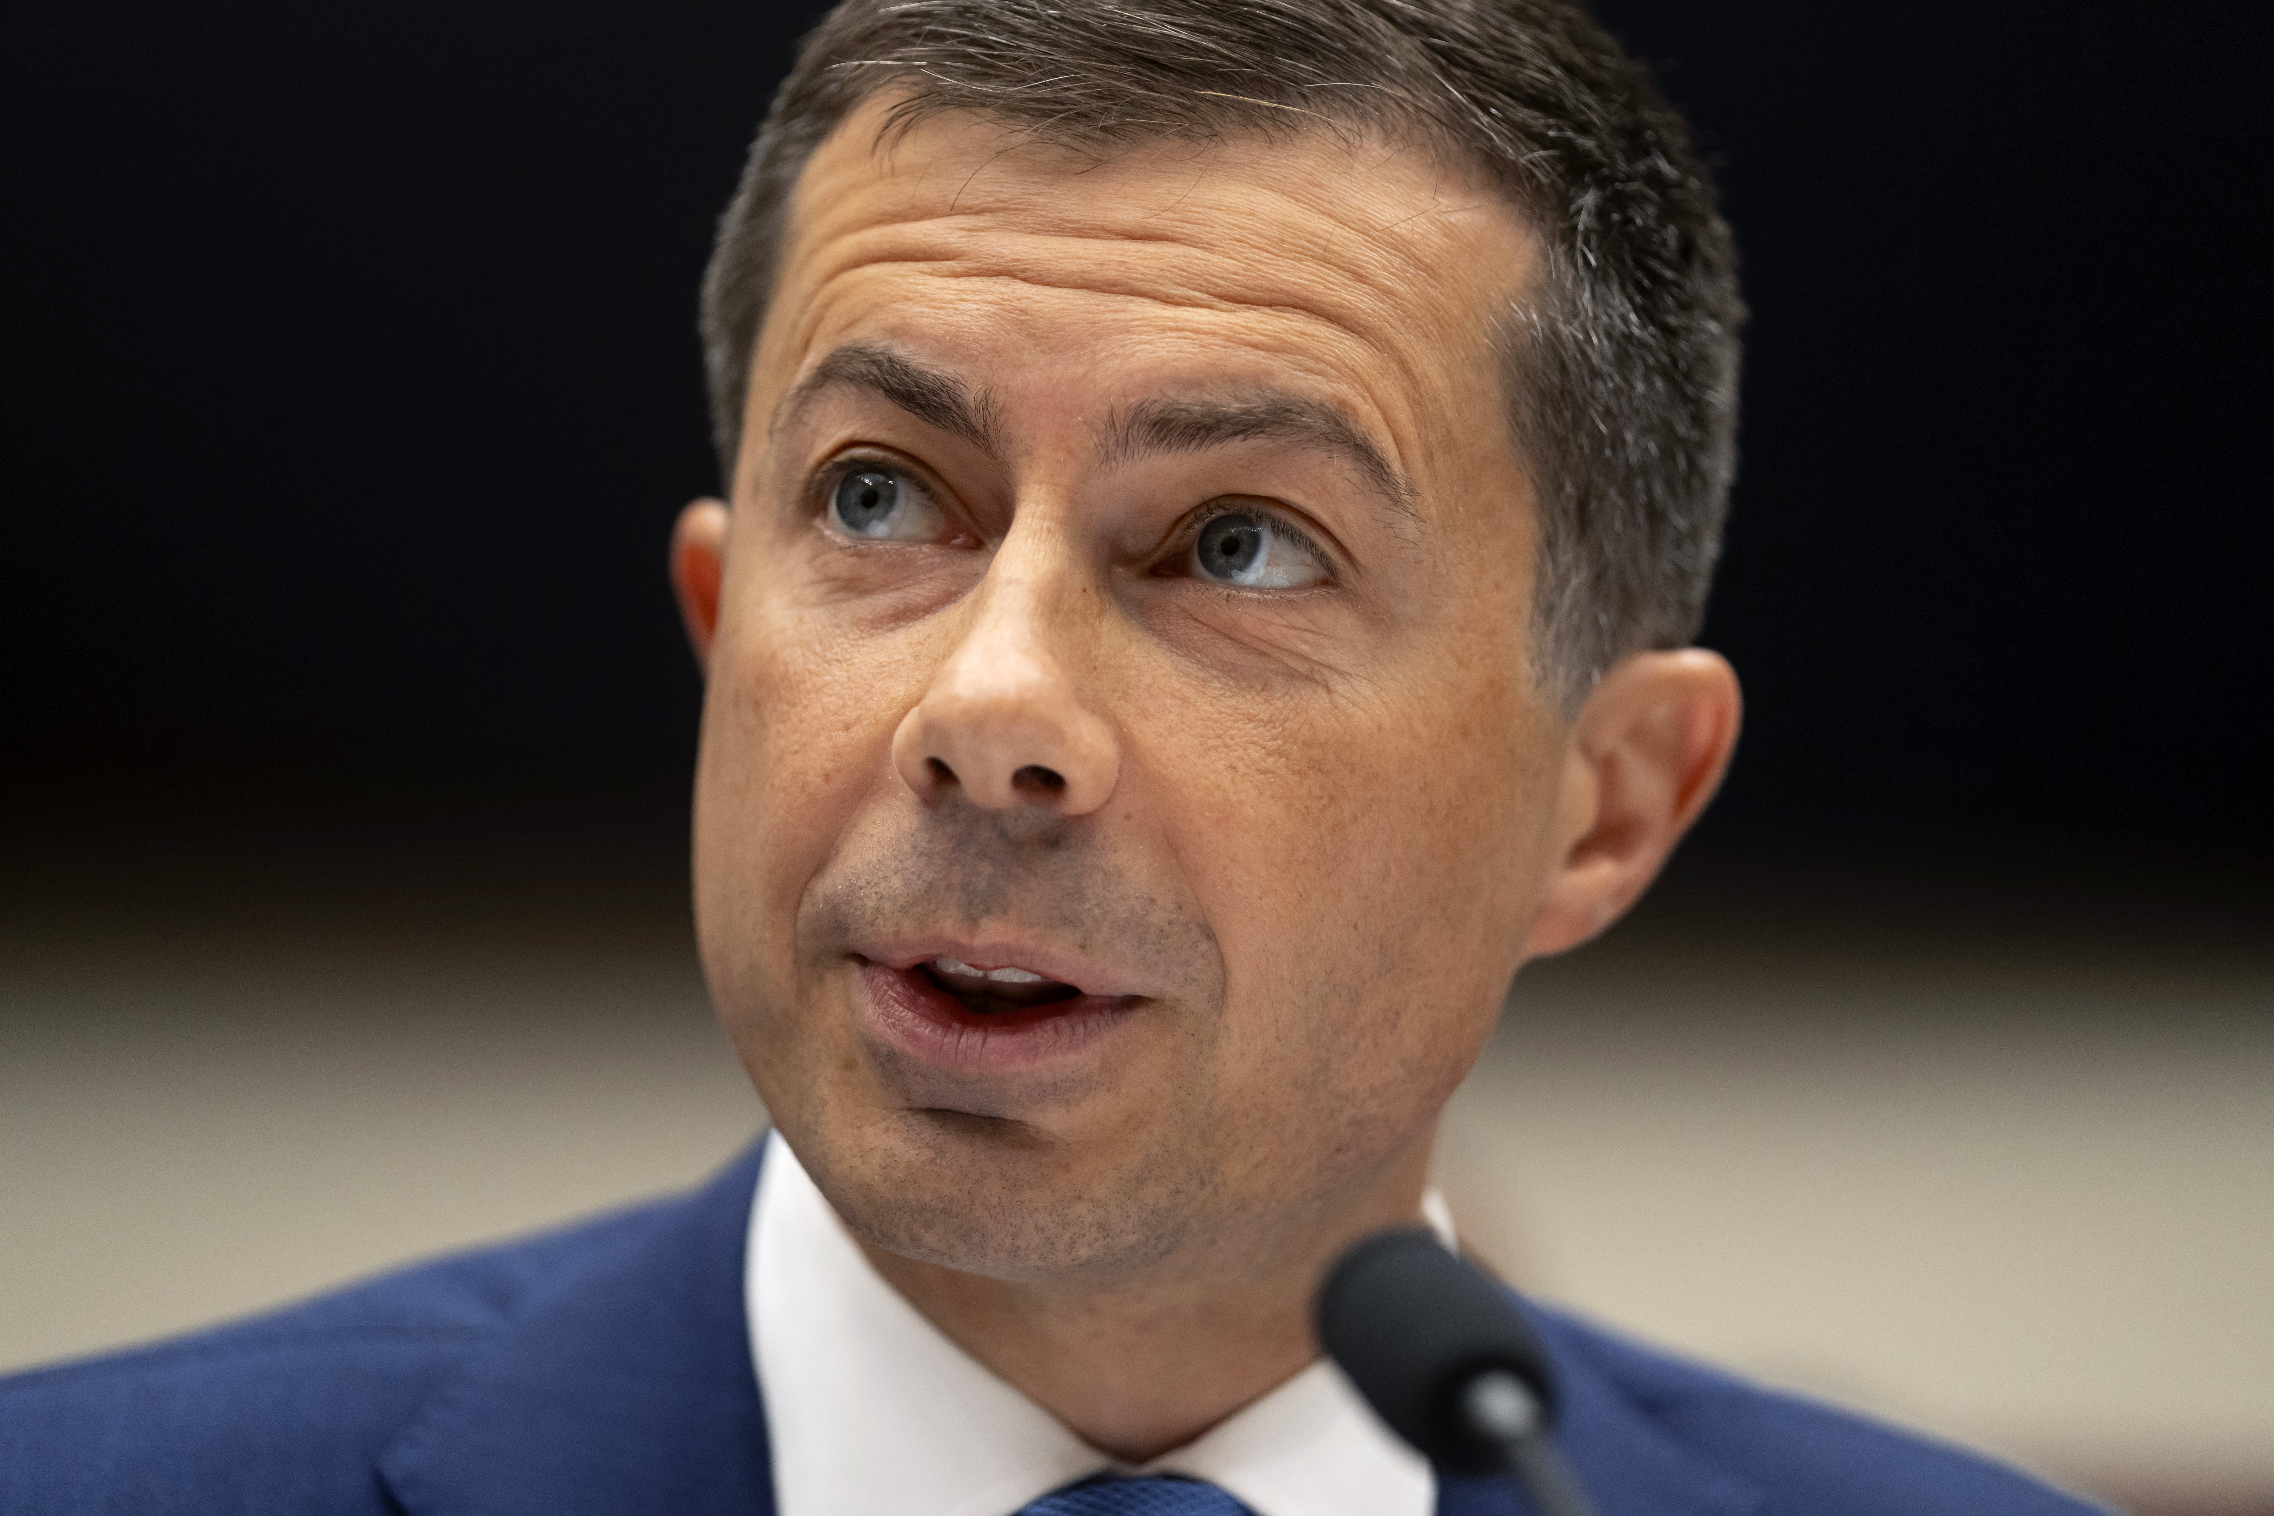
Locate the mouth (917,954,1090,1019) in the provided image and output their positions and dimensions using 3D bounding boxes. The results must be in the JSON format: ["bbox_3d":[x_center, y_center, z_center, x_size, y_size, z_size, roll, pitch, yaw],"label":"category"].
[{"bbox_3d":[-0.023,0.038,1.390,0.030,0.011,0.014,8,-7,18],"label":"mouth"}]

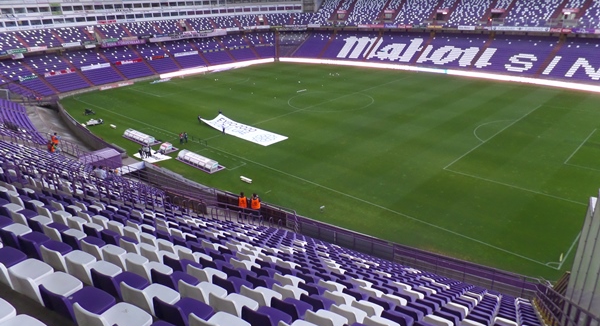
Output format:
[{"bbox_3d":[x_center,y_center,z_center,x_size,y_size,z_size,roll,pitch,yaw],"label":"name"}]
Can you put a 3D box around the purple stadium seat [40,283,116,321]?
[{"bbox_3d":[-2.041,1.213,3.698,0.437,0.348,0.435,10,25,28],"label":"purple stadium seat"}]

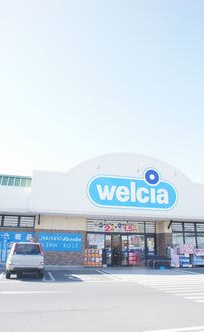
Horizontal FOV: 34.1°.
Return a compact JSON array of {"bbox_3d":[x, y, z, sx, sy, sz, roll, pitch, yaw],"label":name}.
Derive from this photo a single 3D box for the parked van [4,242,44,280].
[{"bbox_3d":[-3.959,4.818,17.179,1.750,1.675,4.400,5,-14,-15],"label":"parked van"}]

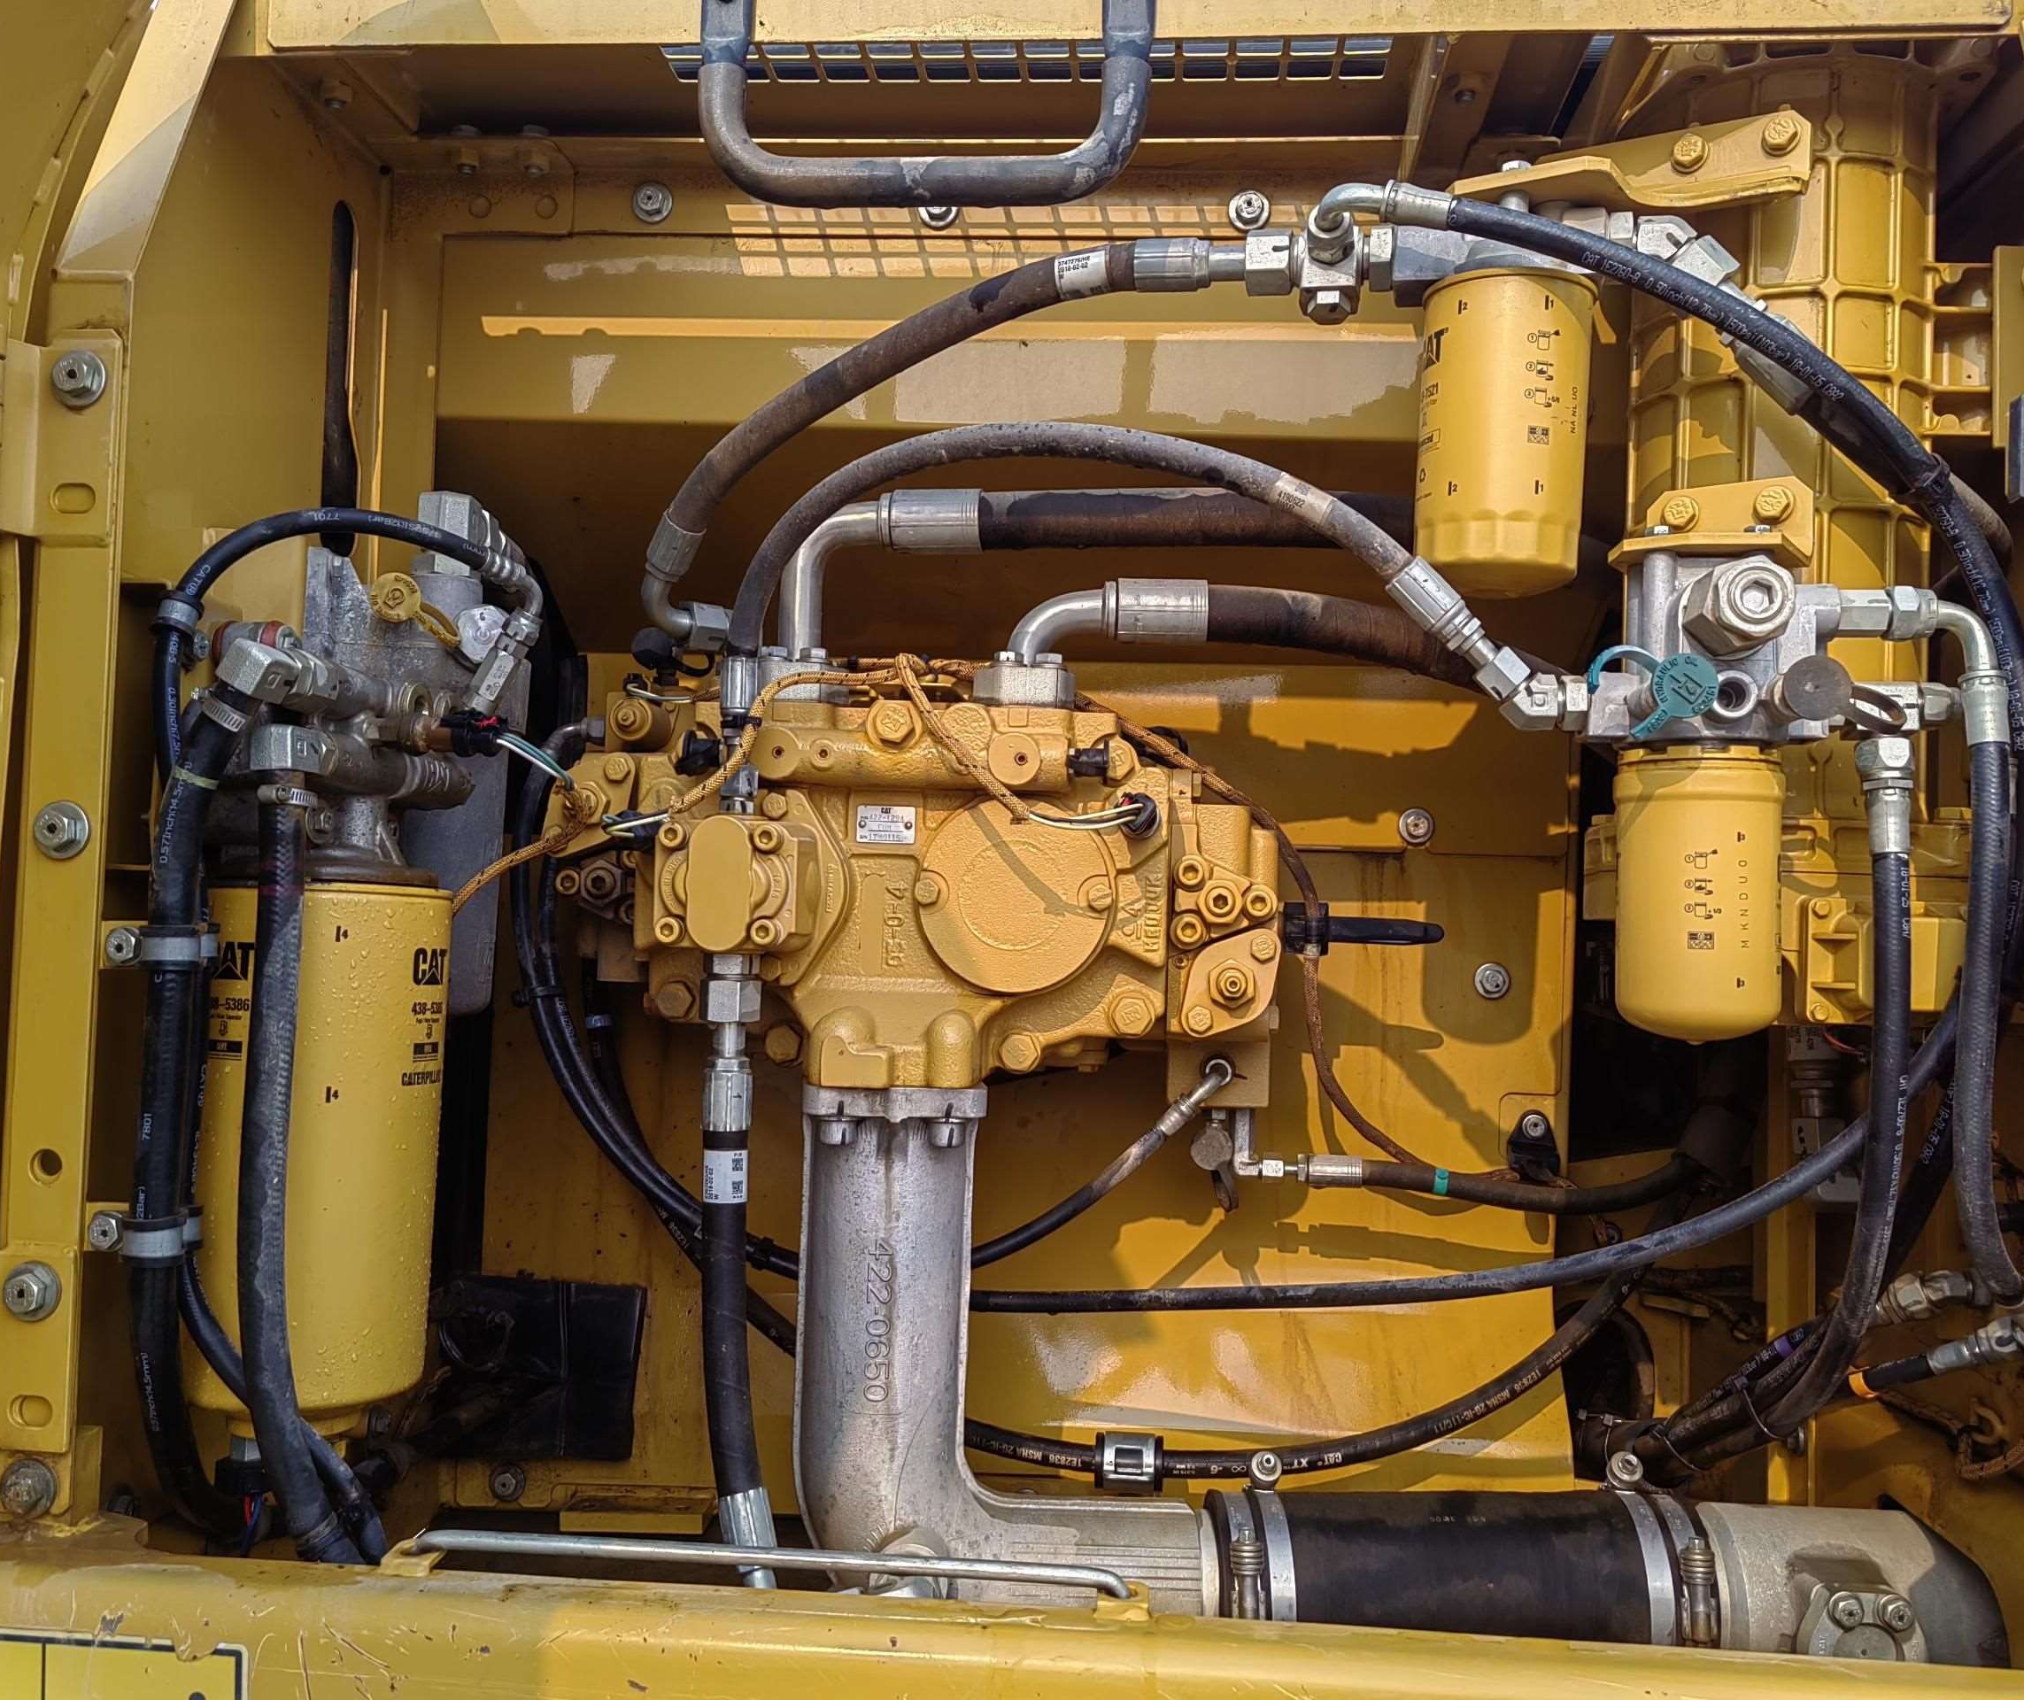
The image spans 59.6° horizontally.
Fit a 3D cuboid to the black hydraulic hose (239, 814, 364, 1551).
[{"bbox_3d":[-0.352,0.172,0.872,0.050,0.400,0.090,1,-2,3],"label":"black hydraulic hose"}]

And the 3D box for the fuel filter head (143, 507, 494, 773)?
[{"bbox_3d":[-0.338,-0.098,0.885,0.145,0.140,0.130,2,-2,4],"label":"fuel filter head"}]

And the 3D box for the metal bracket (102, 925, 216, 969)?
[{"bbox_3d":[-0.480,0.055,1.000,0.054,0.025,0.034,1,-2,3],"label":"metal bracket"}]

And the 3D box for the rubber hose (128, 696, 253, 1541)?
[{"bbox_3d":[-0.475,0.149,1.030,0.064,0.468,0.090,1,-2,3],"label":"rubber hose"}]

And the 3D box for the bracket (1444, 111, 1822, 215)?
[{"bbox_3d":[0.340,-0.386,0.980,0.192,0.048,0.070,1,-2,18],"label":"bracket"}]

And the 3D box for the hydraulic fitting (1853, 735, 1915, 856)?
[{"bbox_3d":[0.508,-0.031,1.030,0.033,0.071,0.033,1,-2,3],"label":"hydraulic fitting"}]

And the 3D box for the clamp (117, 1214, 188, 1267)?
[{"bbox_3d":[-0.486,0.220,1.000,0.035,0.024,0.033,1,-2,3],"label":"clamp"}]

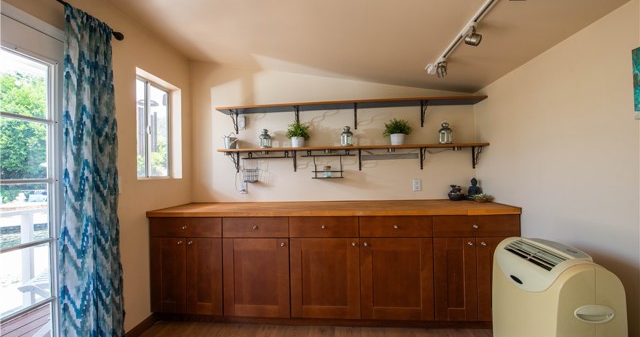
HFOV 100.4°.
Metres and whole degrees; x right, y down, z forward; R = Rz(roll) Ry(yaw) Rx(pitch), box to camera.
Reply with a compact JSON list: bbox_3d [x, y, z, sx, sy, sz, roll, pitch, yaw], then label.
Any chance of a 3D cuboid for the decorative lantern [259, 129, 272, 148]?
[{"bbox_3d":[-0.528,-0.280,2.601,0.127,0.210,0.127,-1,-1,4],"label":"decorative lantern"}]

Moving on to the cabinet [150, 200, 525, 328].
[{"bbox_3d":[0.065,0.783,2.338,2.838,0.914,0.653,-1,-1,4],"label":"cabinet"}]

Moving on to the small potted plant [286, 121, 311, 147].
[{"bbox_3d":[-0.201,-0.316,2.573,0.240,0.267,0.233,-1,-1,4],"label":"small potted plant"}]

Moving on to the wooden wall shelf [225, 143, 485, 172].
[{"bbox_3d":[0.269,-0.084,2.537,2.447,0.214,0.251,-1,-1,4],"label":"wooden wall shelf"}]

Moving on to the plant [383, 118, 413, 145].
[{"bbox_3d":[0.733,-0.333,2.499,0.268,0.265,0.260,-1,-1,4],"label":"plant"}]

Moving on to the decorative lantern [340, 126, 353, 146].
[{"bbox_3d":[0.258,-0.296,2.539,0.127,0.210,0.127,-1,-1,4],"label":"decorative lantern"}]

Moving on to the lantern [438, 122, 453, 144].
[{"bbox_3d":[1.164,-0.314,2.468,0.127,0.210,0.127,-1,-1,4],"label":"lantern"}]

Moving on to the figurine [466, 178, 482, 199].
[{"bbox_3d":[1.423,0.202,2.457,0.155,0.203,0.100,-2,-1,31],"label":"figurine"}]

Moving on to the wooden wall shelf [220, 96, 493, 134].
[{"bbox_3d":[0.256,-0.494,2.544,2.449,0.214,0.251,-1,-1,4],"label":"wooden wall shelf"}]

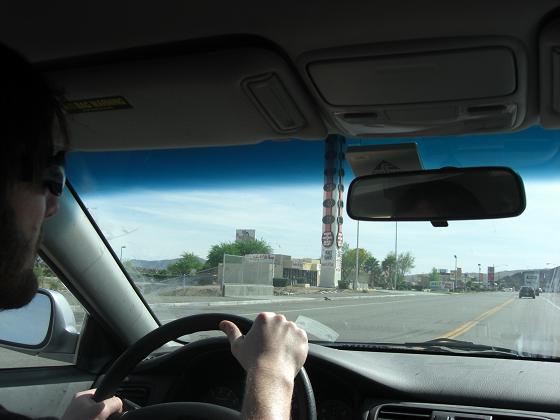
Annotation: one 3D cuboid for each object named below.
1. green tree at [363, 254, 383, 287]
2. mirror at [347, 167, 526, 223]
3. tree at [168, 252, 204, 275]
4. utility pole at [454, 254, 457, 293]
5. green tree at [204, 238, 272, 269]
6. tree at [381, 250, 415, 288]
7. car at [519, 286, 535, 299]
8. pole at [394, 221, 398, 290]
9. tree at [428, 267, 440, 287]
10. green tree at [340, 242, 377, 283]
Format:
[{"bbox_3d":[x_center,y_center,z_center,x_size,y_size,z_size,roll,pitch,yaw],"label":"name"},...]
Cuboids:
[{"bbox_3d":[16.854,11.206,112.000,3.640,6.190,3.460,0,-7,22],"label":"green tree"},{"bbox_3d":[0.210,-0.020,0.845,0.245,0.068,0.040,-2,-3,30],"label":"mirror"},{"bbox_3d":[-13.385,8.017,88.000,5.150,3.870,4.640,0,-7,22],"label":"tree"},{"bbox_3d":[41.398,14.979,145.000,0.500,9.000,0.500,0,-7,22],"label":"utility pole"},{"bbox_3d":[-5.941,7.086,88.000,9.730,6.010,7.790,0,-7,22],"label":"green tree"},{"bbox_3d":[21.591,10.932,112.000,5.830,7.110,5.540,0,-7,22],"label":"tree"},{"bbox_3d":[28.990,9.663,72.000,1.780,1.450,4.500,0,-7,22],"label":"car"},{"bbox_3d":[19.900,7.089,105.000,0.300,13.300,0.300,0,-7,22],"label":"pole"},{"bbox_3d":[41.471,18.119,165.000,3.220,5.910,3.060,0,-7,22],"label":"tree"},{"bbox_3d":[14.873,10.196,115.000,7.110,8.230,6.400,0,-7,22],"label":"green tree"}]

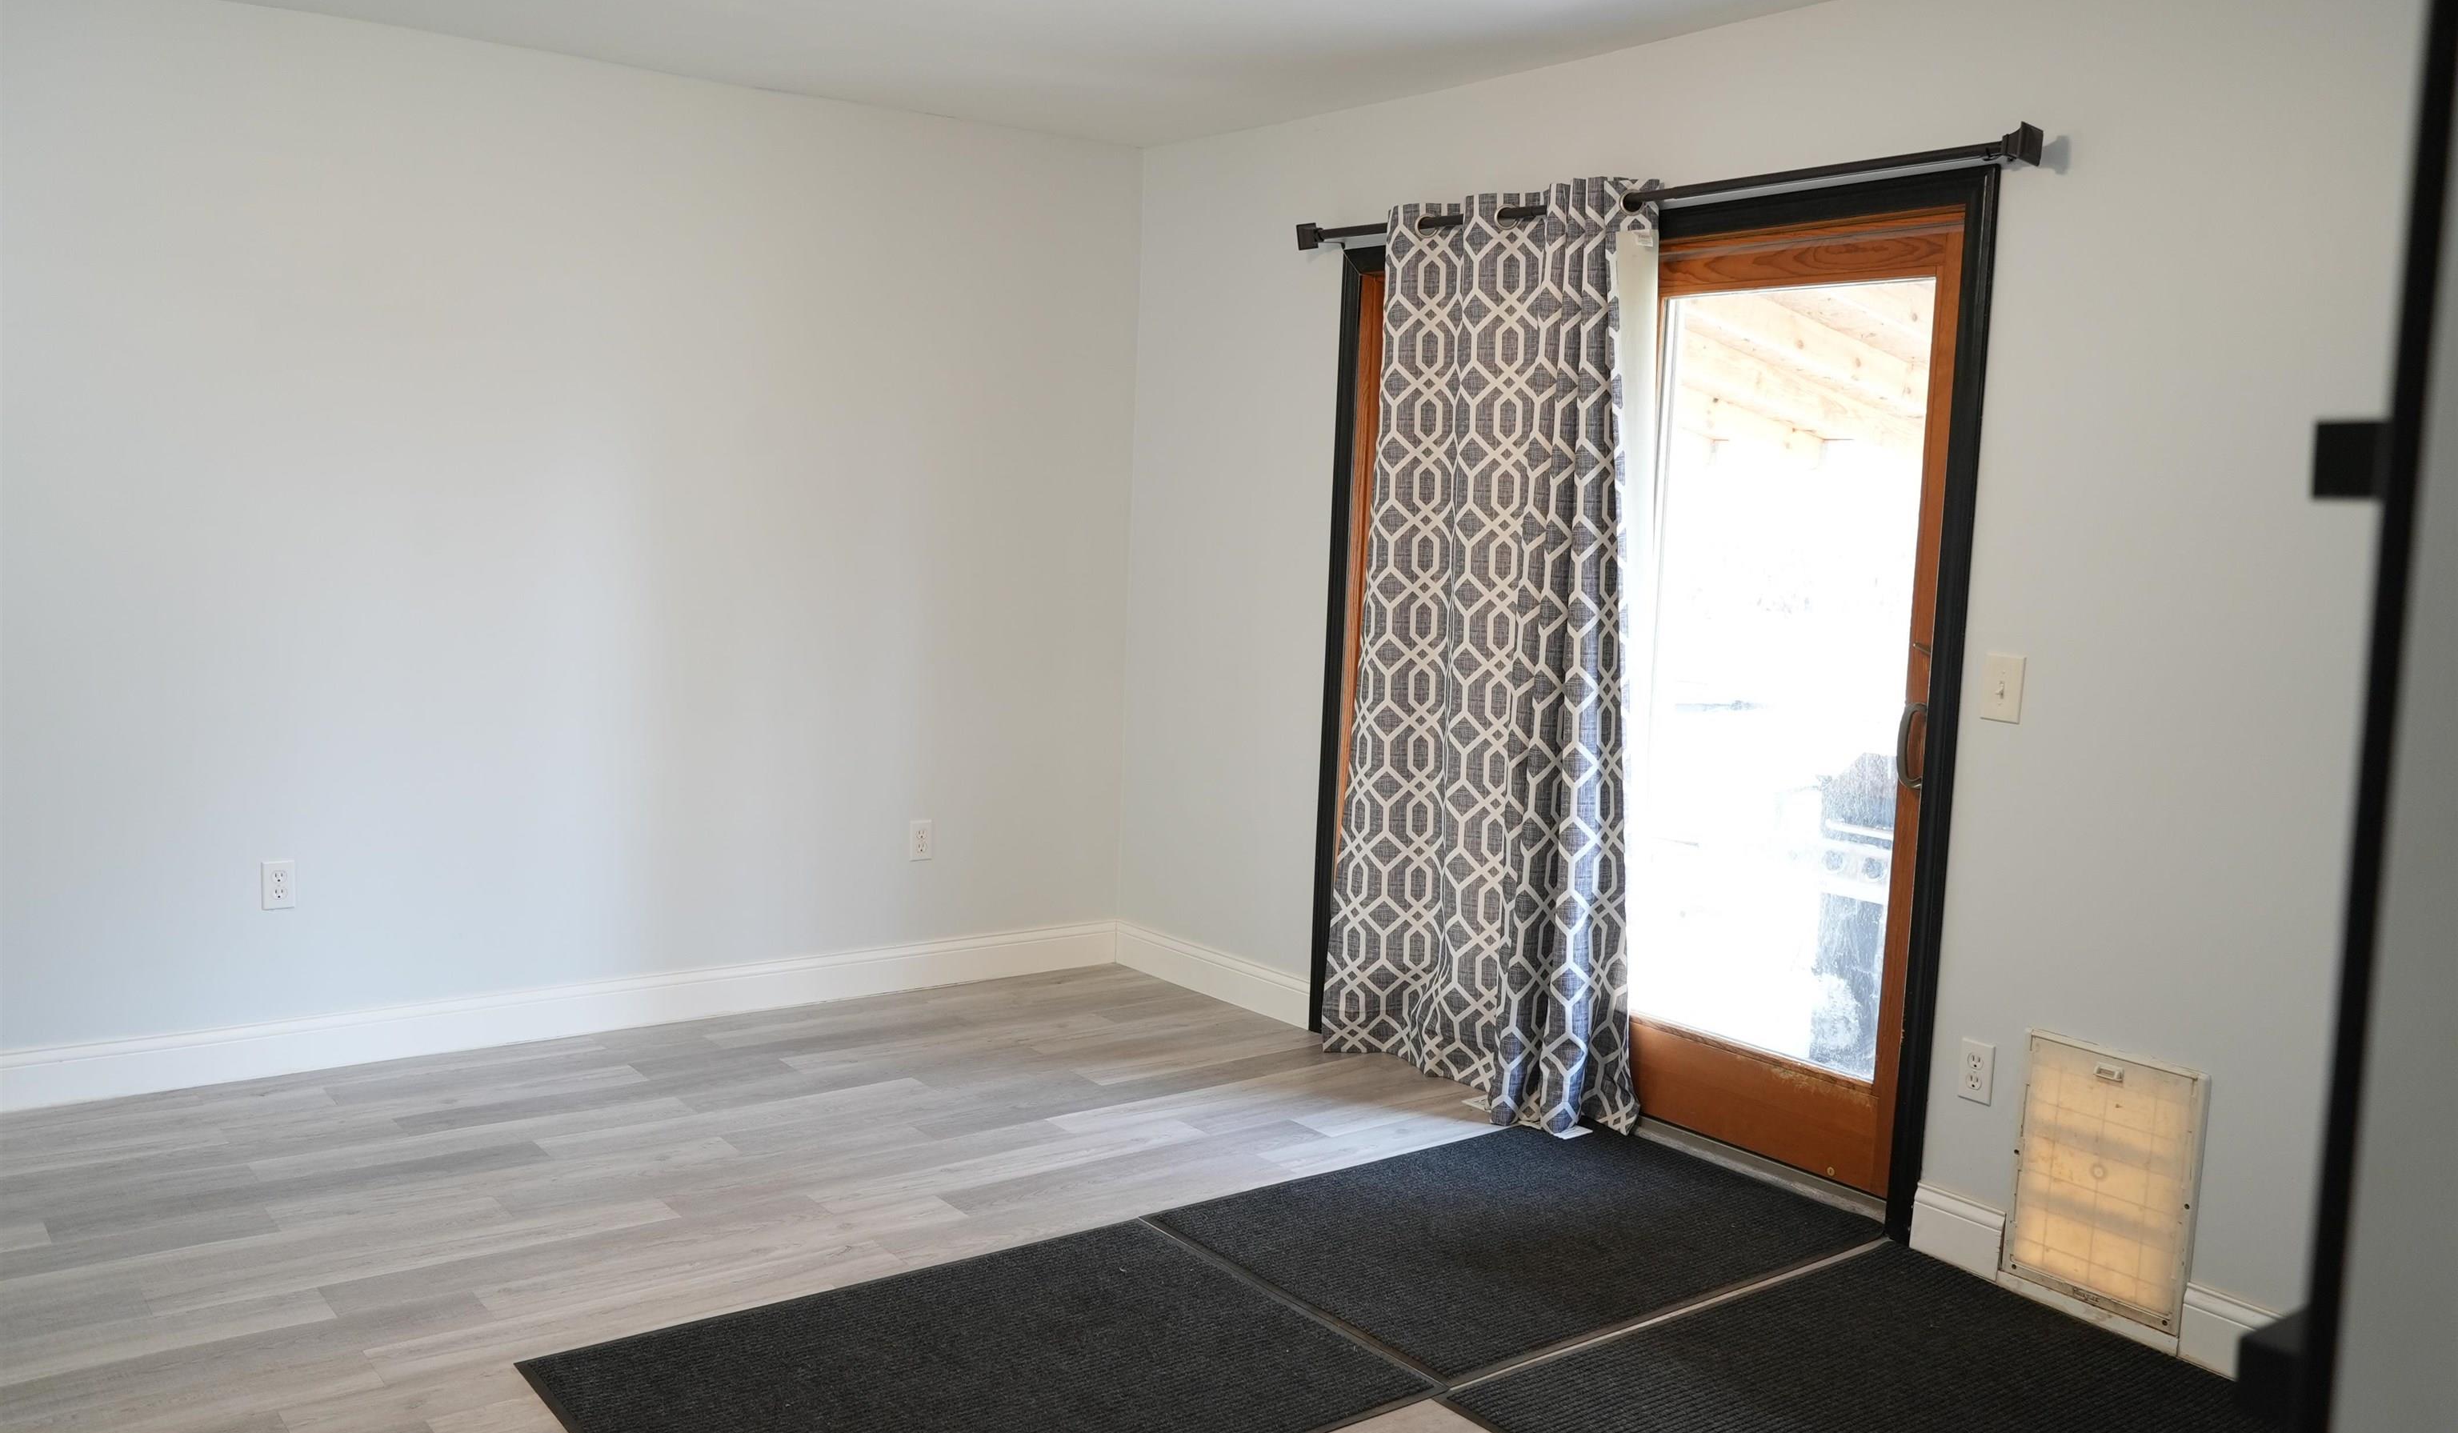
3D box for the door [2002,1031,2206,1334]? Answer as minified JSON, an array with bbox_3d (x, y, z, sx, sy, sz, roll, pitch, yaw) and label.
[{"bbox_3d":[1.541,0.825,3.515,0.030,0.467,0.336,-3,8,-36],"label":"door"}]

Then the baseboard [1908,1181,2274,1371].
[{"bbox_3d":[1.528,1.013,3.550,0.016,0.137,0.710,-3,8,-36],"label":"baseboard"}]

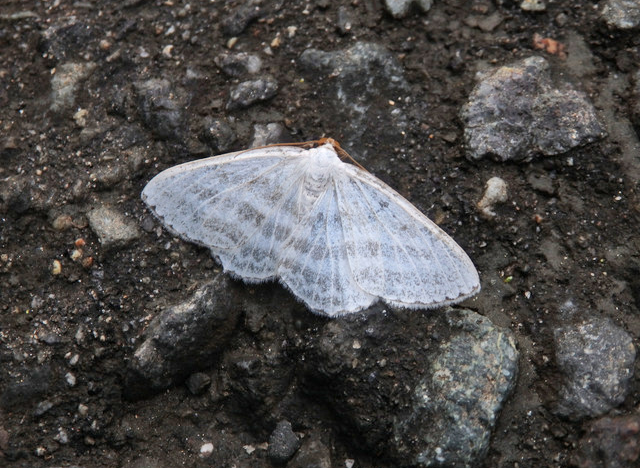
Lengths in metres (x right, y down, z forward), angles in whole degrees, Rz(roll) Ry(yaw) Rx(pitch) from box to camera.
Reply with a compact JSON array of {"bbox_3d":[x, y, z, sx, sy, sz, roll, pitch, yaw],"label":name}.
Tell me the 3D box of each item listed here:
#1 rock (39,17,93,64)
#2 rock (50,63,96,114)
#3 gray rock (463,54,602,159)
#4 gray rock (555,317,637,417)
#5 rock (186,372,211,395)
[{"bbox_3d":[-0.032,-0.024,0.153,0.006,0.003,0.005,0,63,0],"label":"rock"},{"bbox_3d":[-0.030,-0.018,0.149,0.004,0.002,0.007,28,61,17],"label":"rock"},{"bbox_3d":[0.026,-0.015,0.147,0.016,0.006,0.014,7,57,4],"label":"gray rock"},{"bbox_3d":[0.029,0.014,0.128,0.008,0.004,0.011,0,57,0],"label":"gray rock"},{"bbox_3d":[-0.013,0.016,0.132,0.002,0.002,0.002,0,63,0],"label":"rock"}]

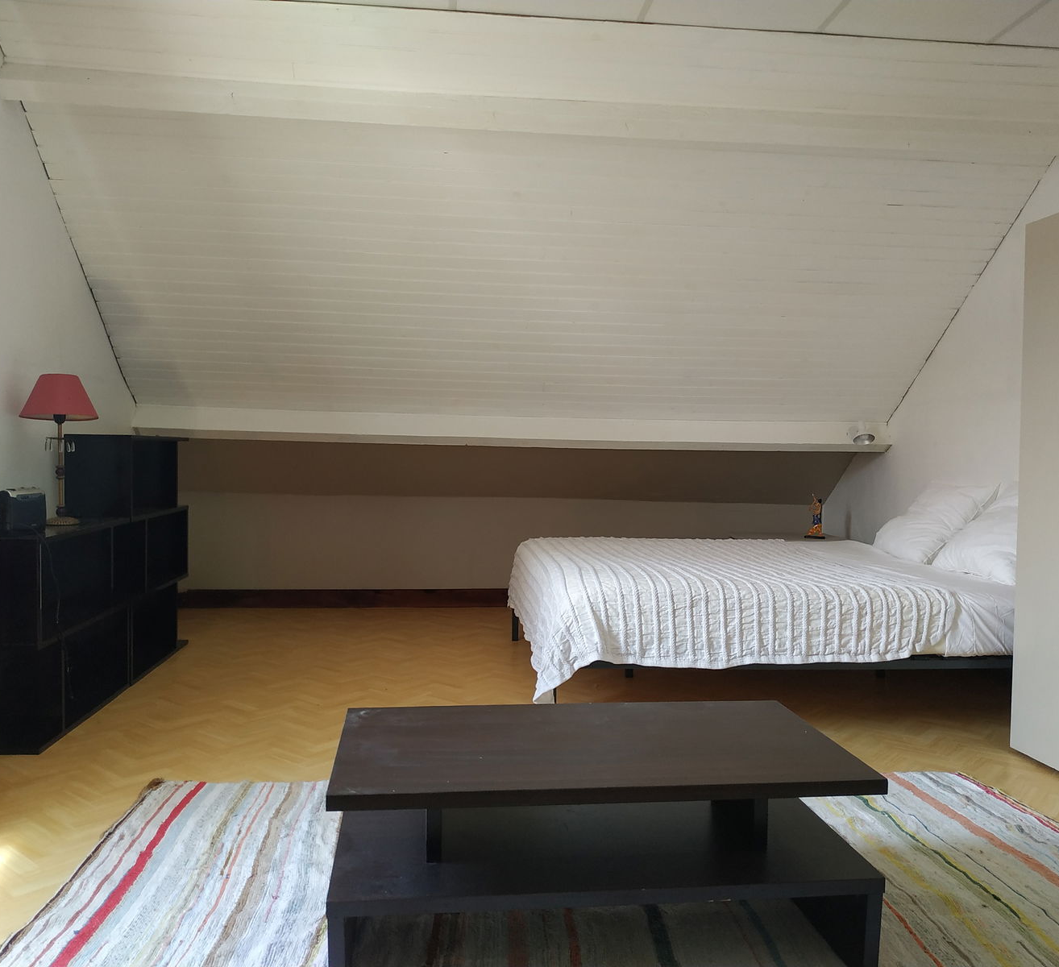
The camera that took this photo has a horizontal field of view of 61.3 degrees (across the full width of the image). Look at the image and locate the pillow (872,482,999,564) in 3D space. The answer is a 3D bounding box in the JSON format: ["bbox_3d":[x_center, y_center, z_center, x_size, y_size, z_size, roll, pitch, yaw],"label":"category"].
[{"bbox_3d":[1.884,0.169,4.182,0.178,0.470,0.643,44,3,0],"label":"pillow"}]

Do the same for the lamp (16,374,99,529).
[{"bbox_3d":[-1.742,-0.131,3.324,0.278,0.552,0.278,1,2,-6],"label":"lamp"}]

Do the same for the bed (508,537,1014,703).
[{"bbox_3d":[1.010,0.595,3.982,2.102,0.538,1.670,1,2,-6],"label":"bed"}]

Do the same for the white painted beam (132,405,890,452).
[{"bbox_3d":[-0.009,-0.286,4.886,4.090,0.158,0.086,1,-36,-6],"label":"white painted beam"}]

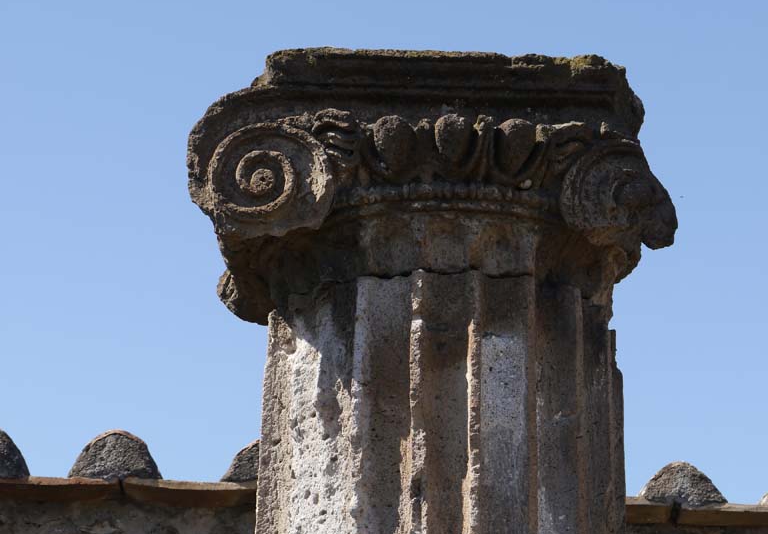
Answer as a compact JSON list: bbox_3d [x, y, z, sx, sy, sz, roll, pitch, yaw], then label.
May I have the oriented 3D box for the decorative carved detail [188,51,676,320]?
[{"bbox_3d":[0.100,-0.095,4.003,0.828,0.388,0.806,1,-17,0],"label":"decorative carved detail"}]

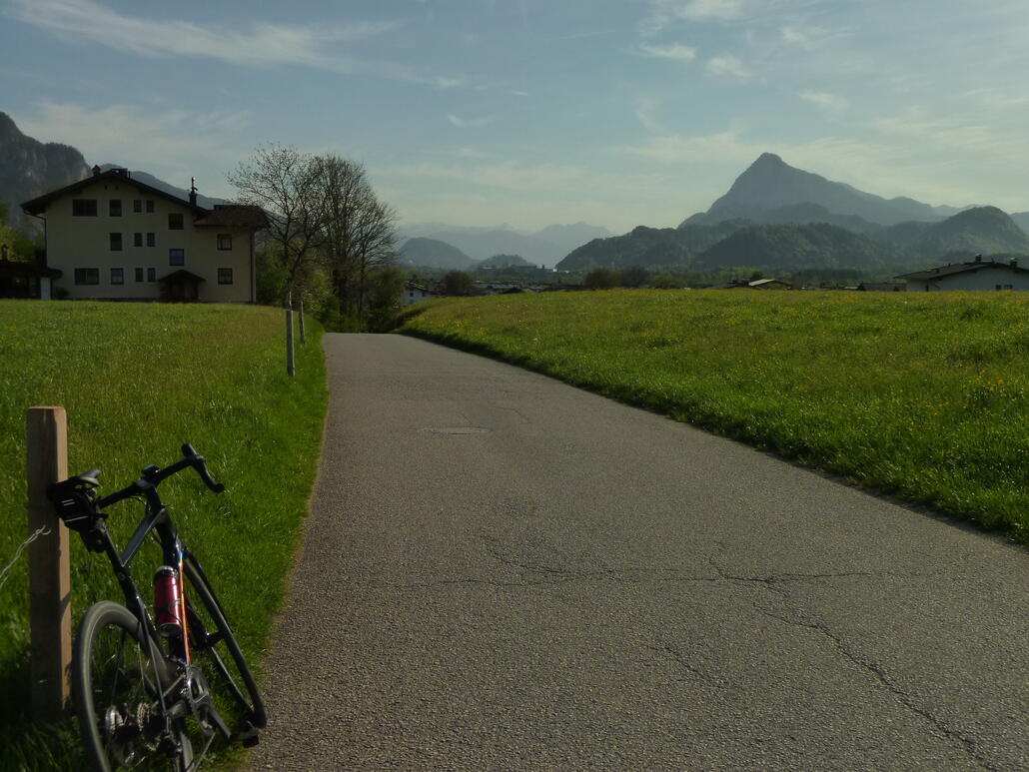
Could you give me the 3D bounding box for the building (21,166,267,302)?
[{"bbox_3d":[-30.595,-12.695,100.895,18.800,10.800,13.000,-1,5,-10],"label":"building"}]

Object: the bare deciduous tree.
[{"bbox_3d":[-15.960,-10.752,80.000,6.400,10.800,6.400,0,5,0],"label":"bare deciduous tree"}]

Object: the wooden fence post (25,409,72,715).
[{"bbox_3d":[-1.356,0.532,3.472,0.084,0.935,0.084,1,5,-1],"label":"wooden fence post"}]

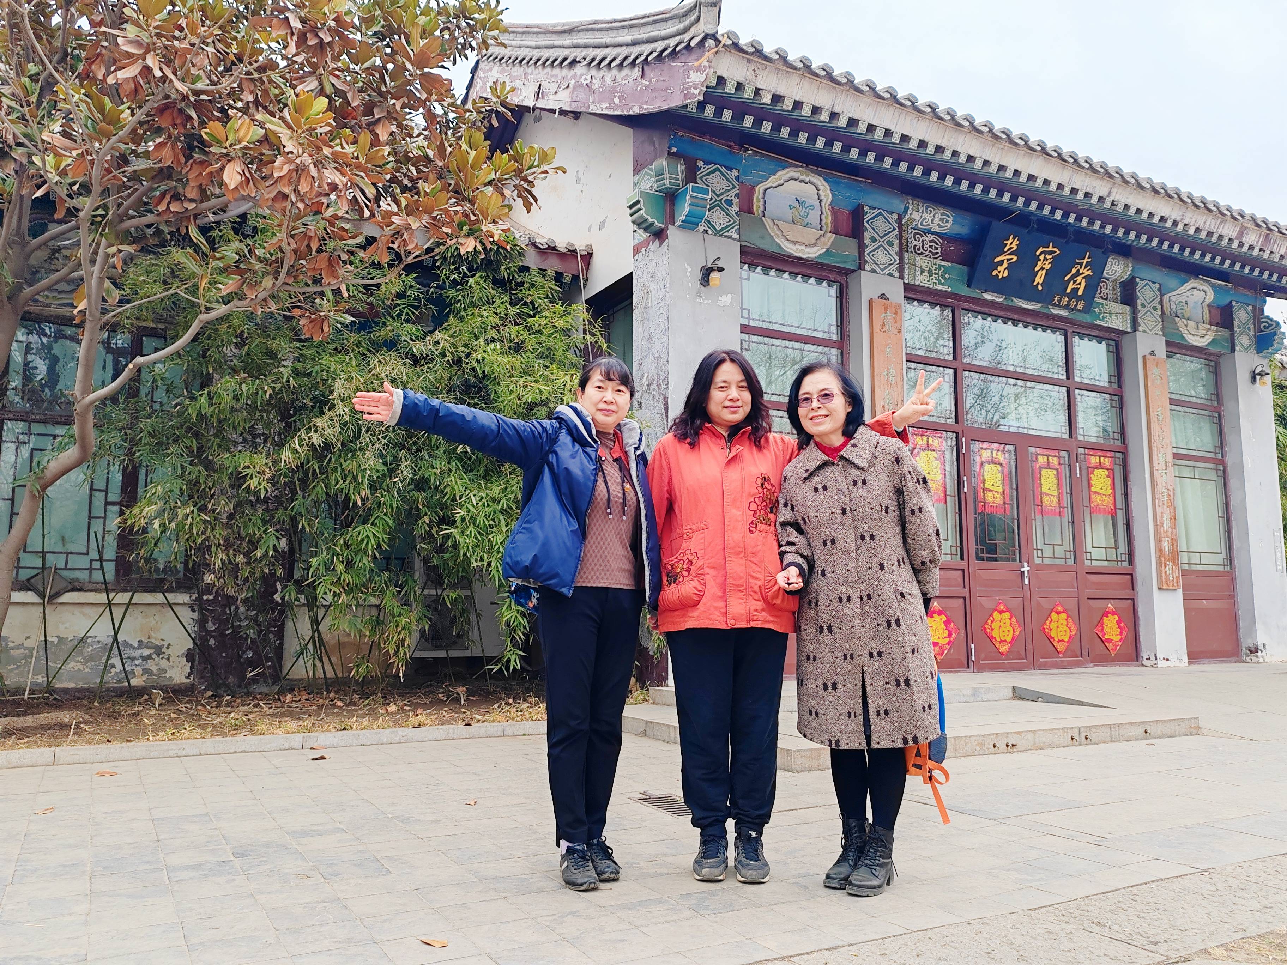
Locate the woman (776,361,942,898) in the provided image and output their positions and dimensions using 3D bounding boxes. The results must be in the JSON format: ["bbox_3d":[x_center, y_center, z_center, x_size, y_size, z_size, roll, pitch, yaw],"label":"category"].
[{"bbox_3d":[0.647,0.405,3.100,0.500,1.584,0.370,-2,-8,18],"label":"woman"}]

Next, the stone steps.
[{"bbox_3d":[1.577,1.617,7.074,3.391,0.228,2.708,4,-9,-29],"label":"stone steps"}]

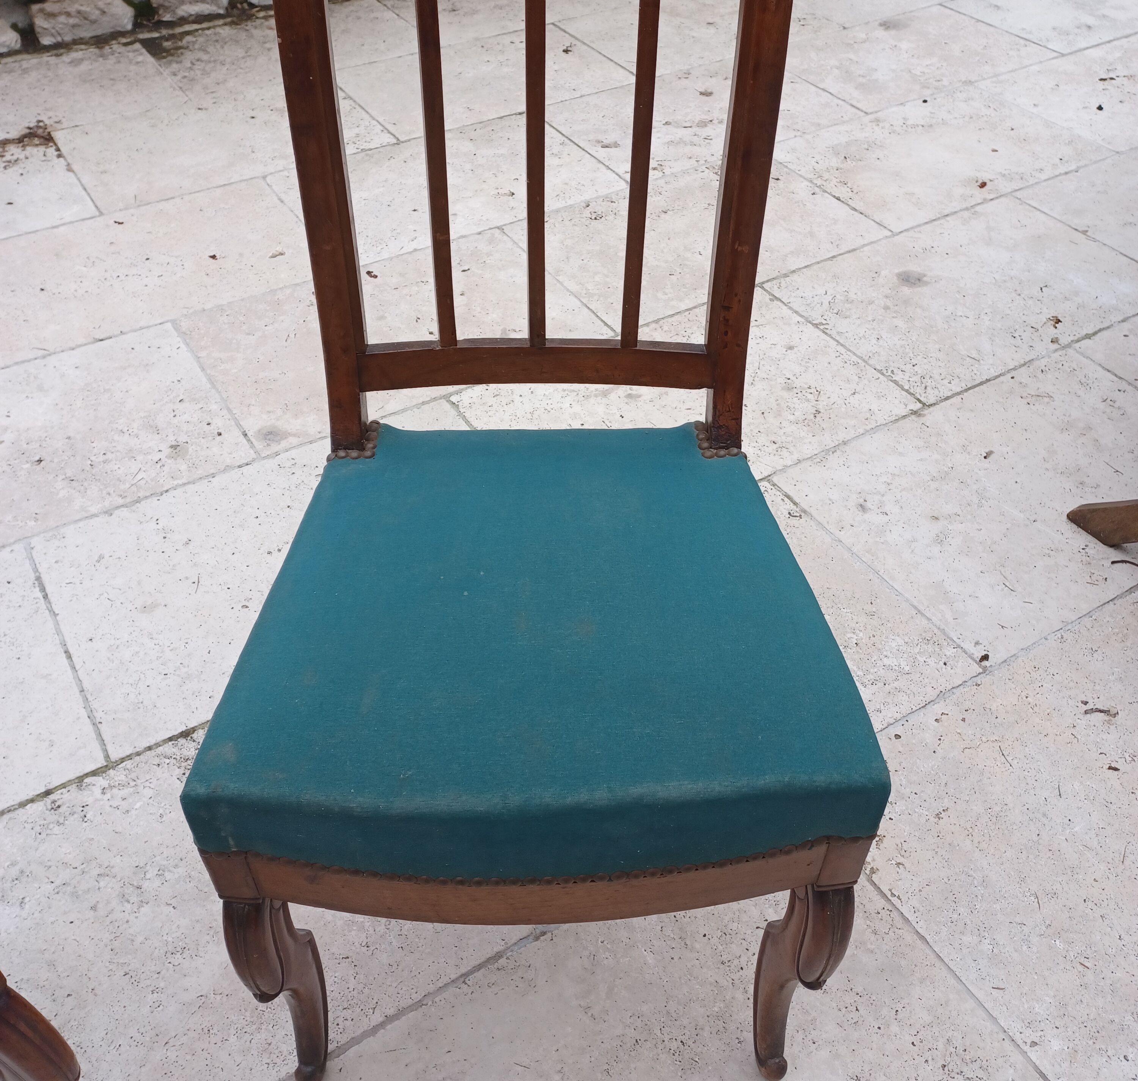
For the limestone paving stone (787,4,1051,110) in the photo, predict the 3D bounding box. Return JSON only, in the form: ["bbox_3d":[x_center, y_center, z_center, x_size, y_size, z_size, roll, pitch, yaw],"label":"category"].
[{"bbox_3d":[0.803,-1.140,2.608,0.615,0.030,0.405,-23,49,-22],"label":"limestone paving stone"}]

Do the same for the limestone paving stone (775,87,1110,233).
[{"bbox_3d":[0.771,-0.802,2.300,0.628,0.030,0.410,-23,49,-22],"label":"limestone paving stone"}]

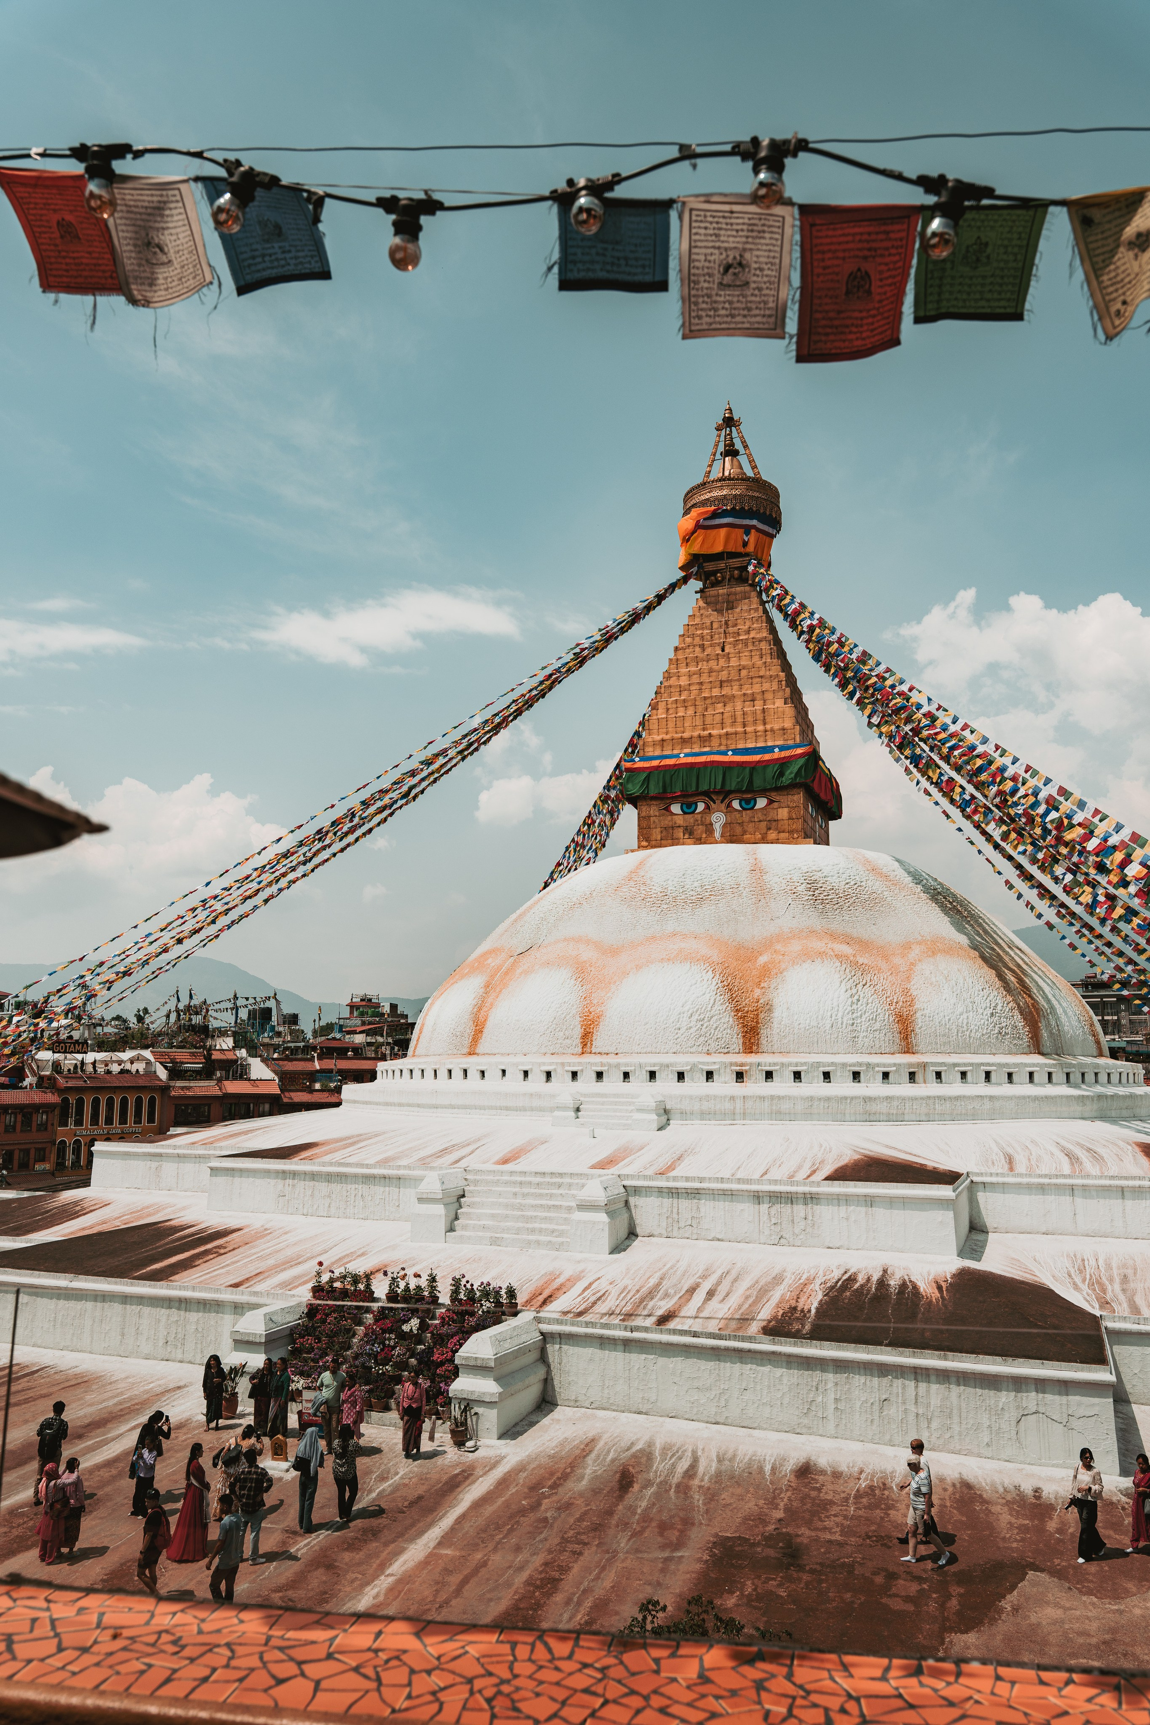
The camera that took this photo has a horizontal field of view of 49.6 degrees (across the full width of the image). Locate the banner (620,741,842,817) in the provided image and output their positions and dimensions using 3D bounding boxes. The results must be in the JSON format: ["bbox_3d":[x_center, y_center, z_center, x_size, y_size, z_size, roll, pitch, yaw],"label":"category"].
[{"bbox_3d":[8.535,-3.885,65.397,9.500,2.100,9.500,-3,-10,20],"label":"banner"}]

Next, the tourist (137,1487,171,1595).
[{"bbox_3d":[-6.725,10.828,19.826,0.550,1.615,0.500,5,-10,-25],"label":"tourist"}]

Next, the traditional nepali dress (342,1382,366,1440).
[{"bbox_3d":[-4.625,11.495,26.085,0.450,1.124,0.500,5,-11,-30],"label":"traditional nepali dress"}]

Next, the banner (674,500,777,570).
[{"bbox_3d":[8.548,-17.113,67.540,4.900,2.400,4.900,-3,-10,20],"label":"banner"}]

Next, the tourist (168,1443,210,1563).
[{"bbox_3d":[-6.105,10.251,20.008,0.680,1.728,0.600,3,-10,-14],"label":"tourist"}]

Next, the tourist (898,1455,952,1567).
[{"bbox_3d":[5.741,10.629,20.526,0.867,1.601,0.510,1,-9,-3],"label":"tourist"}]

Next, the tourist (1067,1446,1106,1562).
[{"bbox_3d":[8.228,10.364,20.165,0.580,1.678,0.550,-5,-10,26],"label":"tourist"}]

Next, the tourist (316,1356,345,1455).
[{"bbox_3d":[-4.877,10.884,24.973,0.600,1.763,0.400,1,-9,-3],"label":"tourist"}]

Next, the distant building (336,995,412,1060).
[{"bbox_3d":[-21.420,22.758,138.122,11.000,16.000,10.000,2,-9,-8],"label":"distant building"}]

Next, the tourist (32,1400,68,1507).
[{"bbox_3d":[-9.543,10.754,22.704,0.560,1.779,0.500,0,-9,3],"label":"tourist"}]

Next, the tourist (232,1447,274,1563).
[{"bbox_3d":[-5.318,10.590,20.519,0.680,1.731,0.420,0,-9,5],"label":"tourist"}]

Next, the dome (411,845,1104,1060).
[{"bbox_3d":[8.077,4.563,59.747,31.585,9.512,31.585,0,-9,0],"label":"dome"}]

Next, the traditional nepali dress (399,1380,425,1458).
[{"bbox_3d":[-3.298,11.247,25.317,0.550,1.416,0.350,0,-9,0],"label":"traditional nepali dress"}]

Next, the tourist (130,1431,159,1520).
[{"bbox_3d":[-8.002,11.464,23.256,0.500,1.427,0.480,7,-12,-36],"label":"tourist"}]

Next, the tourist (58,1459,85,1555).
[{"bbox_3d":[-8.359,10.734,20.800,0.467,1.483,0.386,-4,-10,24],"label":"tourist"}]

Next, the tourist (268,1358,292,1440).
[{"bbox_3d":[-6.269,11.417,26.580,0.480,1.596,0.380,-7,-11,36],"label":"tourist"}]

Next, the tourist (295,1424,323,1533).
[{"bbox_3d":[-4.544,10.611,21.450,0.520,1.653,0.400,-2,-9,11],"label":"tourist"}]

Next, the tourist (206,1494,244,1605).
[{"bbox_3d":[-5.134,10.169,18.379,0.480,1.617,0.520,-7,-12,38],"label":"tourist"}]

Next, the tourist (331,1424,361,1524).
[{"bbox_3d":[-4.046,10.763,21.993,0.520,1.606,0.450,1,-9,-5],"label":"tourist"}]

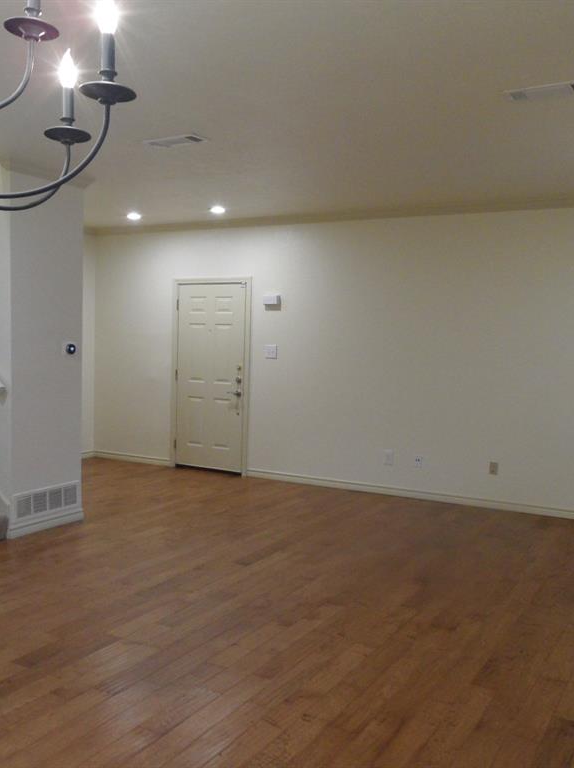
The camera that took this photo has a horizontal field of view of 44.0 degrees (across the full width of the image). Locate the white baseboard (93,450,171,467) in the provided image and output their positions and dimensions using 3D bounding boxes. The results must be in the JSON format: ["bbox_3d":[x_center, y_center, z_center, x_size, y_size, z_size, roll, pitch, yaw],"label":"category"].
[{"bbox_3d":[-1.846,0.870,8.469,1.163,0.090,0.016,3,4,28],"label":"white baseboard"}]

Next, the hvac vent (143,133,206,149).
[{"bbox_3d":[-0.708,-1.557,4.587,0.390,0.020,0.185,3,4,28],"label":"hvac vent"}]

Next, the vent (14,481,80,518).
[{"bbox_3d":[-1.817,0.889,5.416,0.020,0.195,0.635,4,4,31],"label":"vent"}]

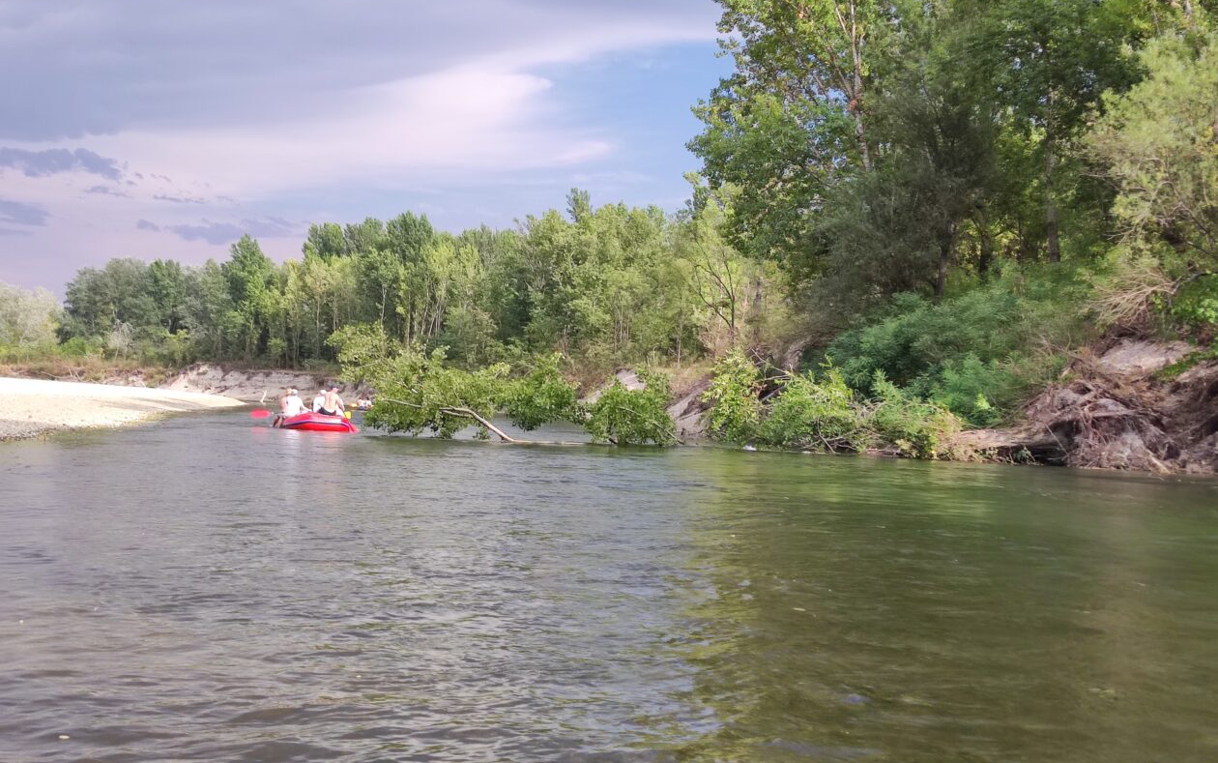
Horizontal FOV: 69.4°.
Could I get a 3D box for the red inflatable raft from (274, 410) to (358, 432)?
[{"bbox_3d":[-9.049,1.210,27.200,1.600,0.600,3.100,2,-1,-31],"label":"red inflatable raft"}]

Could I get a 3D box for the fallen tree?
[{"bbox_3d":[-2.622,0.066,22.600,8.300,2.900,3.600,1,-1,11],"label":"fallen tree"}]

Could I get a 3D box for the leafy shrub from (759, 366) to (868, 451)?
[{"bbox_3d":[4.975,0.679,21.800,2.500,1.950,2.200,1,-1,0],"label":"leafy shrub"}]

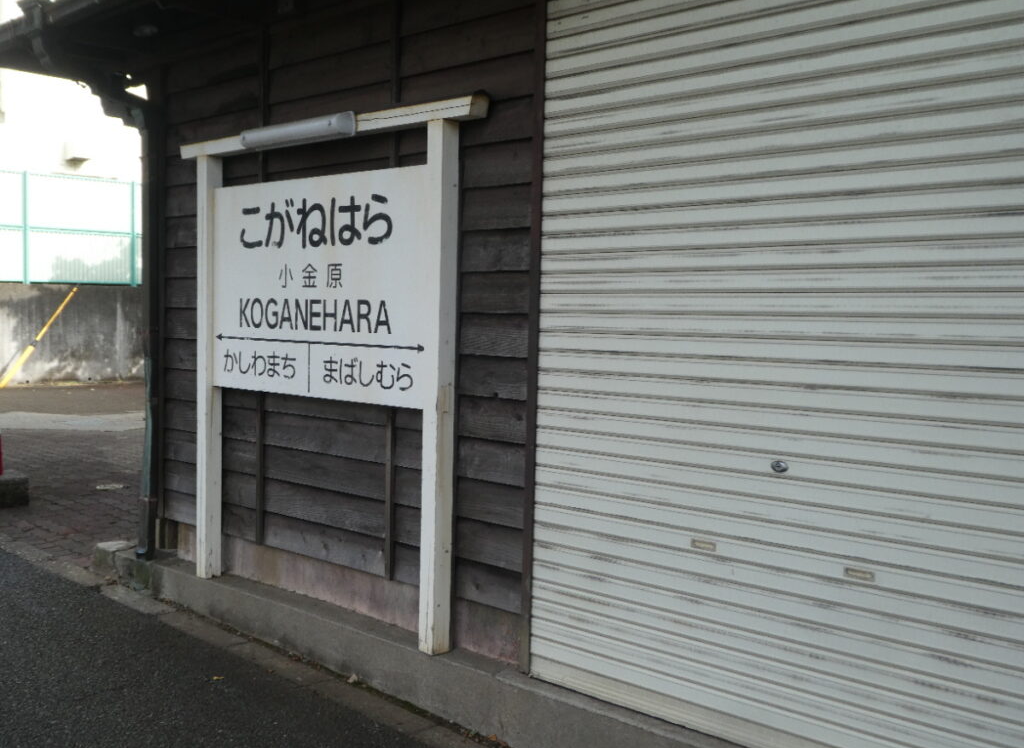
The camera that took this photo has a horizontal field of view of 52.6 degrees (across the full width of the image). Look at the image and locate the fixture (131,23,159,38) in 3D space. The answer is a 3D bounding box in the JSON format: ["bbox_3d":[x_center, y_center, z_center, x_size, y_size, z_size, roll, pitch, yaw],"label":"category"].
[{"bbox_3d":[-1.831,-1.714,5.174,0.125,0.050,0.125,4,4,41],"label":"fixture"}]

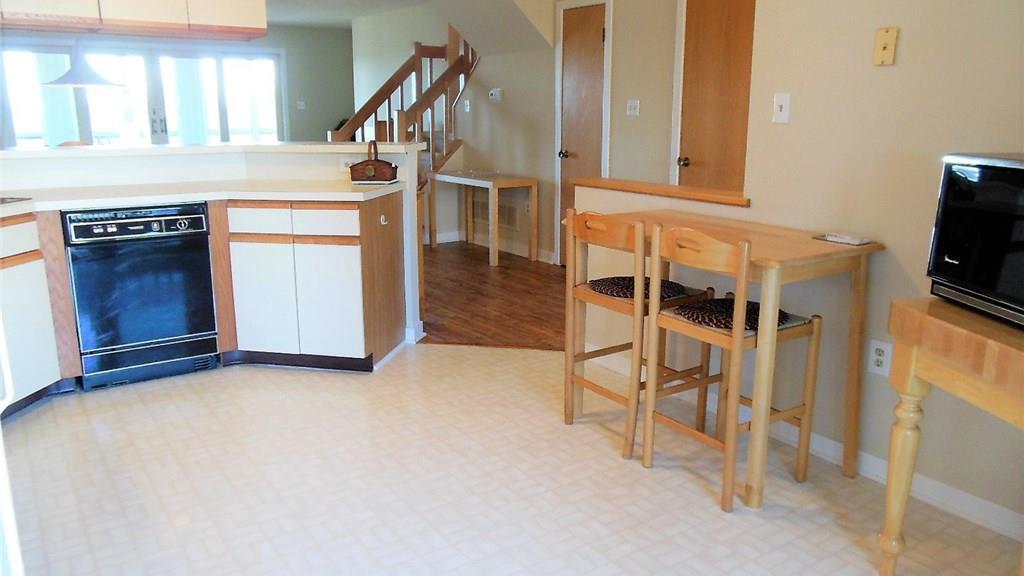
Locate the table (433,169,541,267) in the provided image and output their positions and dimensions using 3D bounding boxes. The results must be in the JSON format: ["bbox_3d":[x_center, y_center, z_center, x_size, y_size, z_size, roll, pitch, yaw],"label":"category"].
[{"bbox_3d":[-0.289,-0.666,6.825,0.470,0.710,1.160,-9,16,-35],"label":"table"}]

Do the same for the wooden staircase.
[{"bbox_3d":[-1.085,-1.540,7.489,1.300,2.120,1.100,-9,16,-34],"label":"wooden staircase"}]

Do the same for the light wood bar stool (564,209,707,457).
[{"bbox_3d":[0.500,0.134,2.939,0.440,0.894,0.400,-9,16,-34],"label":"light wood bar stool"}]

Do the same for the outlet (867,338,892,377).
[{"bbox_3d":[1.244,0.238,2.496,0.010,0.116,0.072,-9,16,-34],"label":"outlet"}]

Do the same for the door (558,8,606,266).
[{"bbox_3d":[0.554,-1.155,5.929,0.045,2.060,0.490,-10,16,-35],"label":"door"}]

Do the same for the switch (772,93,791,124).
[{"bbox_3d":[0.987,-0.658,2.712,0.012,0.116,0.072,-9,16,-34],"label":"switch"}]

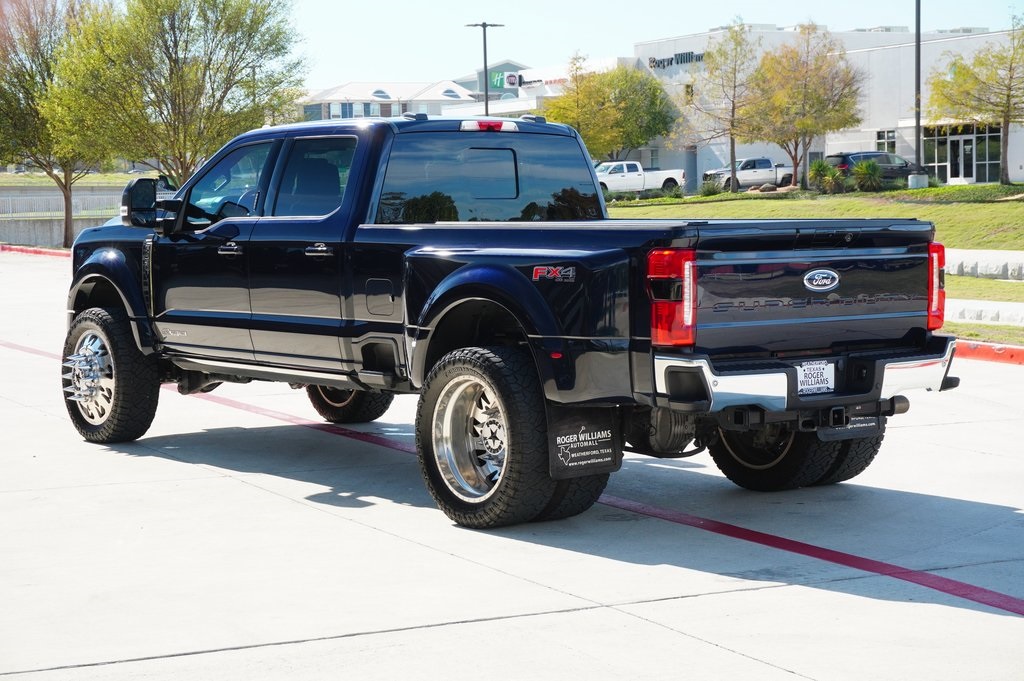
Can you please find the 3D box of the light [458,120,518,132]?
[{"bbox_3d":[-0.146,-1.254,12.161,0.430,0.060,0.060,-3,5,-38],"label":"light"}]

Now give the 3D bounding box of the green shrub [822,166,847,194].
[{"bbox_3d":[12.087,-6.015,78.000,0.970,1.060,0.970,0,4,0],"label":"green shrub"}]

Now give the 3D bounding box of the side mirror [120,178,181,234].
[{"bbox_3d":[-2.302,-0.849,13.191,0.390,0.370,0.210,-3,5,-39],"label":"side mirror"}]

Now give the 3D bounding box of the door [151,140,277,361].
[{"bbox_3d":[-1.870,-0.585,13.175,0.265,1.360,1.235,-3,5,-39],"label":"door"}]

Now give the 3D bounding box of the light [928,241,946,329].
[{"bbox_3d":[2.145,-0.283,10.721,0.170,0.450,0.190,-3,5,-38],"label":"light"}]

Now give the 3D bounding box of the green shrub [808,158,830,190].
[{"bbox_3d":[16.924,-9.094,114.000,1.300,1.750,1.300,-1,4,0],"label":"green shrub"}]

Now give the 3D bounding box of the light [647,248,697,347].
[{"bbox_3d":[0.772,-0.205,9.879,0.155,0.465,0.200,-3,5,-39],"label":"light"}]

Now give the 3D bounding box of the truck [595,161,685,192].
[{"bbox_3d":[6.740,-9.263,119.000,6.500,2.000,2.020,-2,4,-17],"label":"truck"}]

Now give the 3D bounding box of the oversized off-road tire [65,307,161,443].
[{"bbox_3d":[-2.700,0.242,14.017,0.290,0.890,0.890,-3,5,-38],"label":"oversized off-road tire"}]

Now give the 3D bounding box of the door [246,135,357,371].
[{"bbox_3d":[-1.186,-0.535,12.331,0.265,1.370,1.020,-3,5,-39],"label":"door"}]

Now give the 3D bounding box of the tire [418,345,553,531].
[{"bbox_3d":[-0.120,0.485,10.369,0.290,0.890,0.890,-3,5,-38],"label":"tire"}]

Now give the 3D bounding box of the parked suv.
[{"bbox_3d":[19.731,-9.258,112.000,5.170,1.777,2.020,-2,4,-18],"label":"parked suv"}]

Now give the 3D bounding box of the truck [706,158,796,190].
[{"bbox_3d":[14.347,-9.841,123.000,6.000,1.970,2.050,-2,4,-21],"label":"truck"}]

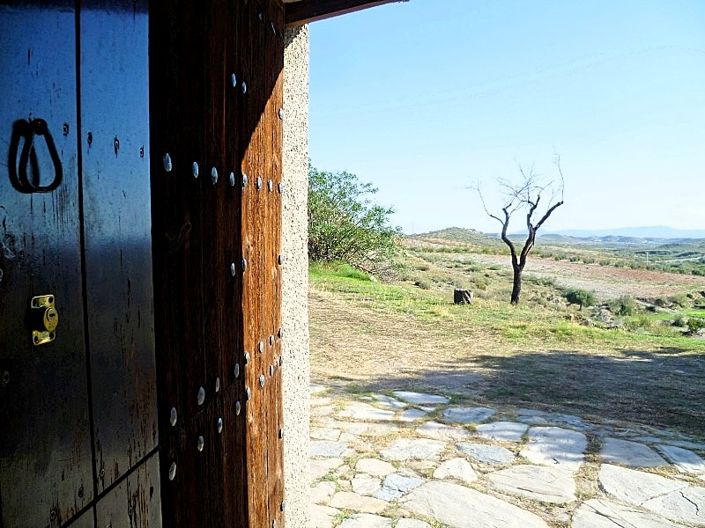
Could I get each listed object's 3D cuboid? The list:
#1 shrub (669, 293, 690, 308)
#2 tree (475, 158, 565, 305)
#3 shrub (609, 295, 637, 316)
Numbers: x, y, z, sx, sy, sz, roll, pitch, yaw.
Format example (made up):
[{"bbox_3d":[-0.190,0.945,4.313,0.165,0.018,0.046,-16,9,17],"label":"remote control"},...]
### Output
[{"bbox_3d":[12.621,1.409,22.000,0.824,0.618,0.807,0,3,0],"label":"shrub"},{"bbox_3d":[4.102,-0.798,14.000,2.144,3.586,1.990,0,3,0],"label":"tree"},{"bbox_3d":[8.526,1.310,18.000,0.858,0.695,0.796,0,3,0],"label":"shrub"}]

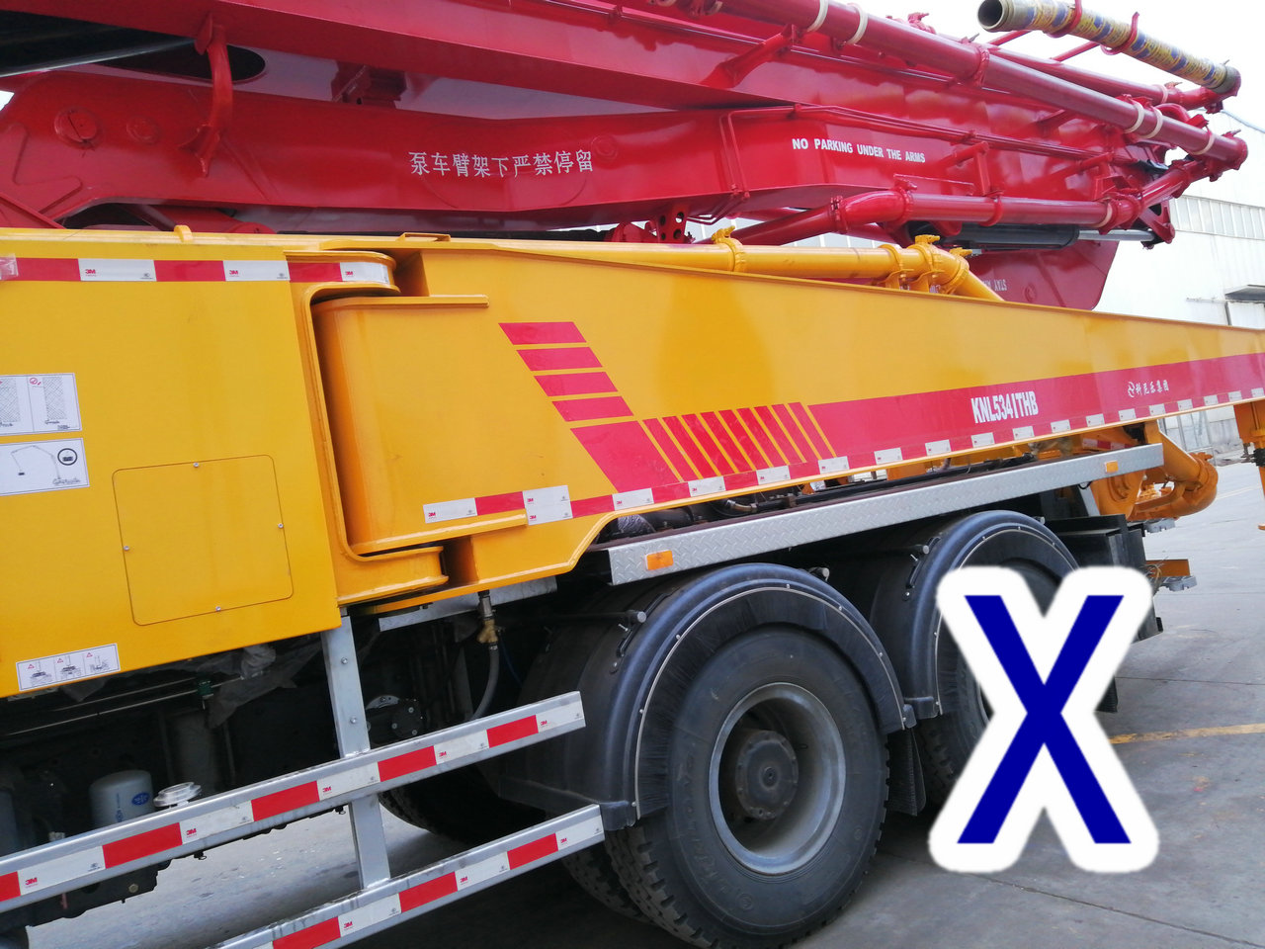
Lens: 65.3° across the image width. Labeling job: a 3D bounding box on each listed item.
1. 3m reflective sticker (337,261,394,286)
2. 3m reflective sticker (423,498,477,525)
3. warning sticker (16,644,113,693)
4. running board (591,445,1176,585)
[{"bbox_3d":[-0.702,-0.527,2.597,0.141,0.050,0.032,-8,-1,-36],"label":"3m reflective sticker"},{"bbox_3d":[-0.488,0.098,2.654,0.151,0.050,0.004,-8,-1,-36],"label":"3m reflective sticker"},{"bbox_3d":[-1.194,0.408,2.095,0.187,0.059,0.004,-8,-1,-36],"label":"warning sticker"},{"bbox_3d":[1.187,0.104,4.035,3.340,0.110,0.320,-8,-1,-36],"label":"running board"}]

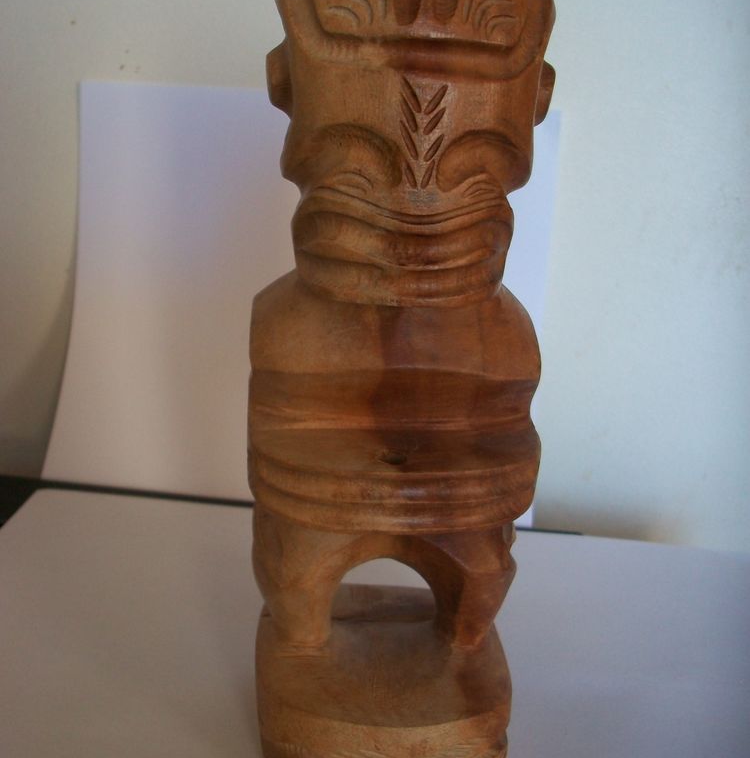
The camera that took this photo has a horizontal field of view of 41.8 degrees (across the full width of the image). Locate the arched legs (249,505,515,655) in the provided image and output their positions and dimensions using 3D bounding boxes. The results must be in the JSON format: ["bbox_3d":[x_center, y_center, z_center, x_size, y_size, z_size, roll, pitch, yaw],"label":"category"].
[{"bbox_3d":[0.002,0.051,0.260,0.065,0.036,0.037,3,17,-2],"label":"arched legs"}]

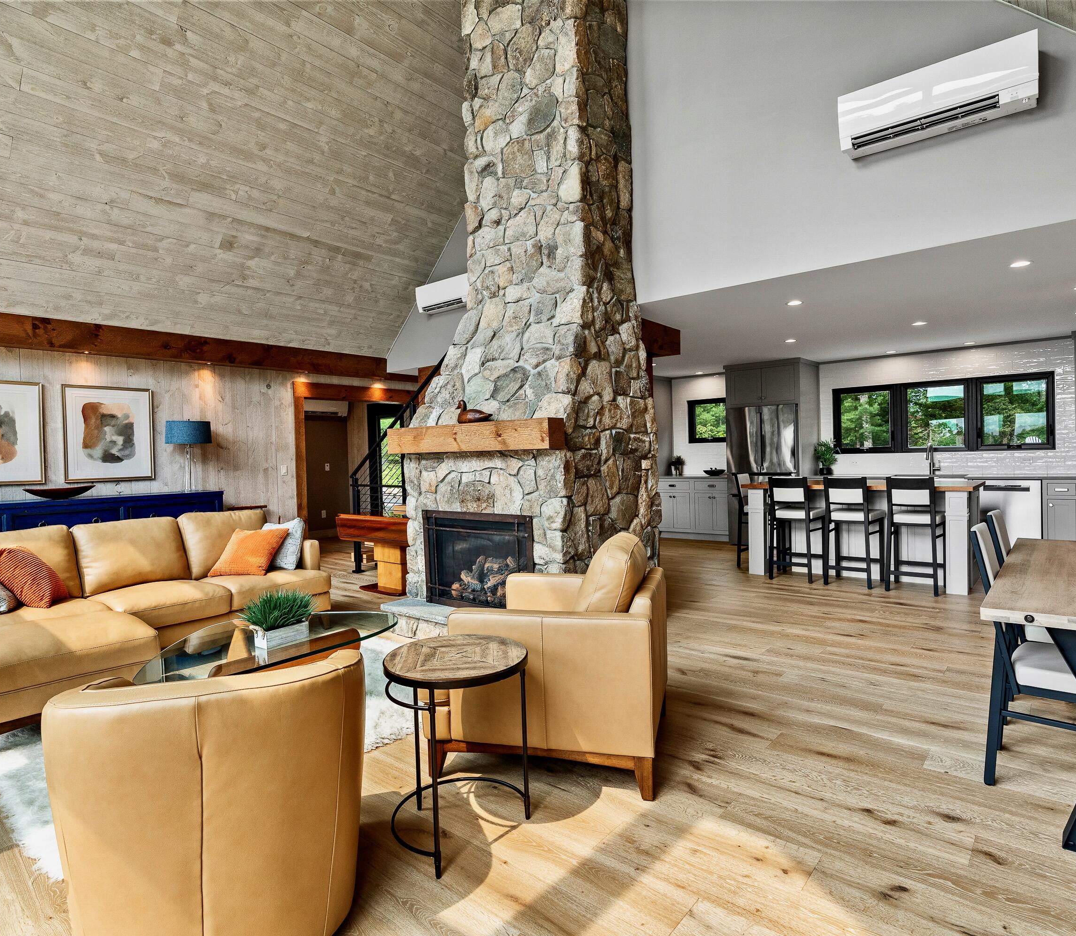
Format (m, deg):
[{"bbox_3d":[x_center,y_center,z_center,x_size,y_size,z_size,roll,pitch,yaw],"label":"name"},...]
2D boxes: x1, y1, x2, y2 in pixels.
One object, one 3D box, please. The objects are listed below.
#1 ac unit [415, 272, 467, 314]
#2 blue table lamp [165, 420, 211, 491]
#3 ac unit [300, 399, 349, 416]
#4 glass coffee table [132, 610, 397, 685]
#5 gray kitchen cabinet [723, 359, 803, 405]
[{"bbox_3d":[-1.051,-2.049,7.403,0.925,0.302,0.235,0,2,39],"label":"ac unit"},{"bbox_3d":[-3.700,-0.130,6.616,0.430,0.765,0.430,0,2,39],"label":"blue table lamp"},{"bbox_3d":[-3.453,-0.963,9.874,0.230,0.300,0.860,0,2,39],"label":"ac unit"},{"bbox_3d":[-1.388,1.043,3.164,0.940,0.400,1.290,0,2,39],"label":"glass coffee table"},{"bbox_3d":[3.214,-1.119,8.528,0.982,0.563,0.878,0,2,39],"label":"gray kitchen cabinet"}]

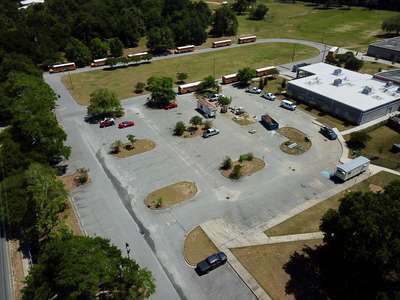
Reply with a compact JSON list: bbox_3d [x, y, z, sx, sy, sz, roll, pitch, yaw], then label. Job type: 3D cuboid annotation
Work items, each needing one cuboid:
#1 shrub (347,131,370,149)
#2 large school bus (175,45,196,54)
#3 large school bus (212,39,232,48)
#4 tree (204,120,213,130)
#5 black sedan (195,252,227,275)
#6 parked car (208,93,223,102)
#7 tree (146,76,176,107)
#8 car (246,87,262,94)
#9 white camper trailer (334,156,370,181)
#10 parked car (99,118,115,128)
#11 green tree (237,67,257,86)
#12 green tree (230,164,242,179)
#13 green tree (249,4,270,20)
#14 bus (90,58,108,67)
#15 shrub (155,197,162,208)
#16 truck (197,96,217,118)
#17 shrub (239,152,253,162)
[{"bbox_3d":[43.180,-2.720,81.260,4.700,3.700,4.700,-1,32,0],"label":"shrub"},{"bbox_3d":[-8.950,-56.990,170.750,11.400,3.100,2.500,-14,35,-19],"label":"large school bus"},{"bbox_3d":[14.035,-66.647,188.919,11.929,3.084,2.450,-10,33,-12],"label":"large school bus"},{"bbox_3d":[2.620,-7.320,92.640,2.460,3.340,2.460,-1,33,0],"label":"tree"},{"bbox_3d":[1.955,19.987,53.463,5.350,1.620,1.900,-19,36,-25],"label":"black sedan"},{"bbox_3d":[5.650,-20.040,113.940,5.400,1.750,1.950,-20,37,-27],"label":"parked car"},{"bbox_3d":[-13.990,-21.220,108.360,9.600,9.200,9.400,-1,32,0],"label":"tree"},{"bbox_3d":[20.860,-23.040,116.320,5.600,1.900,2.000,9,33,16],"label":"car"},{"bbox_3d":[34.630,4.218,68.125,8.100,2.700,2.500,-17,36,-26],"label":"white camper trailer"},{"bbox_3d":[-31.810,-9.056,101.597,4.800,1.700,1.880,-17,35,-22],"label":"parked car"},{"bbox_3d":[19.660,-30.510,124.220,7.300,6.700,7.300,-1,32,0],"label":"green tree"},{"bbox_3d":[9.135,5.255,74.692,2.500,3.400,2.500,-2,32,0],"label":"green tree"},{"bbox_3d":[51.980,-118.510,257.780,14.000,11.000,14.000,-1,32,0],"label":"green tree"},{"bbox_3d":[-48.910,-43.970,150.660,12.000,3.100,2.450,-17,35,-25],"label":"bus"},{"bbox_3d":[-8.770,11.000,63.780,1.600,2.400,1.600,-1,32,0],"label":"shrub"},{"bbox_3d":[1.950,-13.790,100.610,2.450,3.200,7.600,-18,36,-25],"label":"truck"},{"bbox_3d":[11.980,1.850,77.780,3.300,2.100,2.700,-1,32,0],"label":"shrub"}]

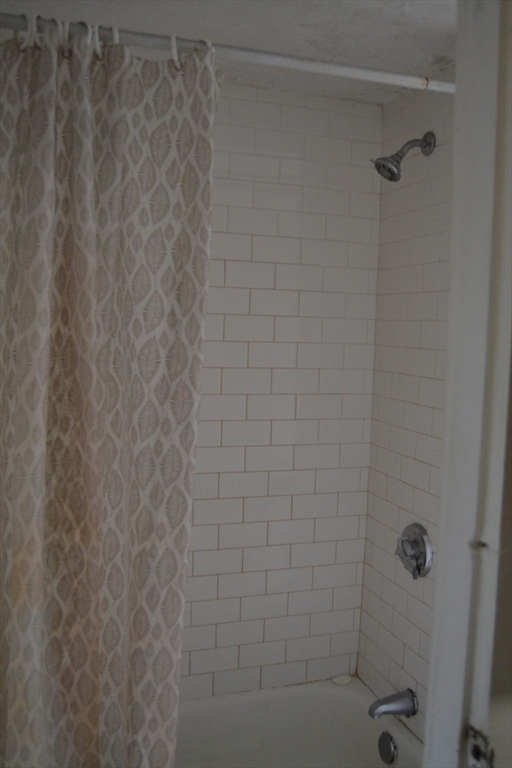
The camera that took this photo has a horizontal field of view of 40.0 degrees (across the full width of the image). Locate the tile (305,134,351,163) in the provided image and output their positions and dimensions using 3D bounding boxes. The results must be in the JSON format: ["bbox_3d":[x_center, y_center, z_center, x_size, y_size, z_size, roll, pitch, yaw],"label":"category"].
[{"bbox_3d":[0.216,-0.702,2.117,0.152,0.076,0.009,0,5,-18],"label":"tile"}]

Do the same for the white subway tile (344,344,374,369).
[{"bbox_3d":[0.318,-0.085,2.186,0.101,0.076,0.009,0,5,-19],"label":"white subway tile"}]

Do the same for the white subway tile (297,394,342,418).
[{"bbox_3d":[0.195,0.071,2.177,0.154,0.076,0.008,0,5,-19],"label":"white subway tile"}]

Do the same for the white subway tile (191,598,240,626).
[{"bbox_3d":[-0.121,0.681,2.110,0.152,0.075,0.009,0,5,-19],"label":"white subway tile"}]

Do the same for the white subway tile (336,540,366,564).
[{"bbox_3d":[0.302,0.534,2.250,0.101,0.076,0.008,0,5,-18],"label":"white subway tile"}]

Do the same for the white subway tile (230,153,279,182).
[{"bbox_3d":[-0.008,-0.624,2.035,0.152,0.075,0.010,0,5,-18],"label":"white subway tile"}]

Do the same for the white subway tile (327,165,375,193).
[{"bbox_3d":[0.283,-0.622,2.133,0.152,0.075,0.010,0,5,-18],"label":"white subway tile"}]

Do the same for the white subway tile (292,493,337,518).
[{"bbox_3d":[0.183,0.382,2.202,0.154,0.076,0.008,0,5,-19],"label":"white subway tile"}]

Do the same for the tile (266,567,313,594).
[{"bbox_3d":[0.102,0.606,2.181,0.153,0.076,0.009,0,5,-19],"label":"tile"}]

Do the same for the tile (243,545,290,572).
[{"bbox_3d":[0.034,0.538,2.174,0.152,0.076,0.009,0,5,-18],"label":"tile"}]

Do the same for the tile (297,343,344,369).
[{"bbox_3d":[0.198,-0.084,2.157,0.152,0.076,0.008,0,5,-18],"label":"tile"}]

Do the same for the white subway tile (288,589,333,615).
[{"bbox_3d":[0.171,0.686,2.221,0.152,0.075,0.010,0,5,-18],"label":"white subway tile"}]

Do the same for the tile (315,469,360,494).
[{"bbox_3d":[0.255,0.300,2.202,0.153,0.076,0.009,0,5,-19],"label":"tile"}]

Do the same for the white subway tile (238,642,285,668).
[{"bbox_3d":[0.020,0.834,2.181,0.153,0.076,0.009,0,5,-18],"label":"white subway tile"}]

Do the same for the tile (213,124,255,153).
[{"bbox_3d":[-0.077,-0.701,2.003,0.153,0.076,0.009,0,5,-18],"label":"tile"}]

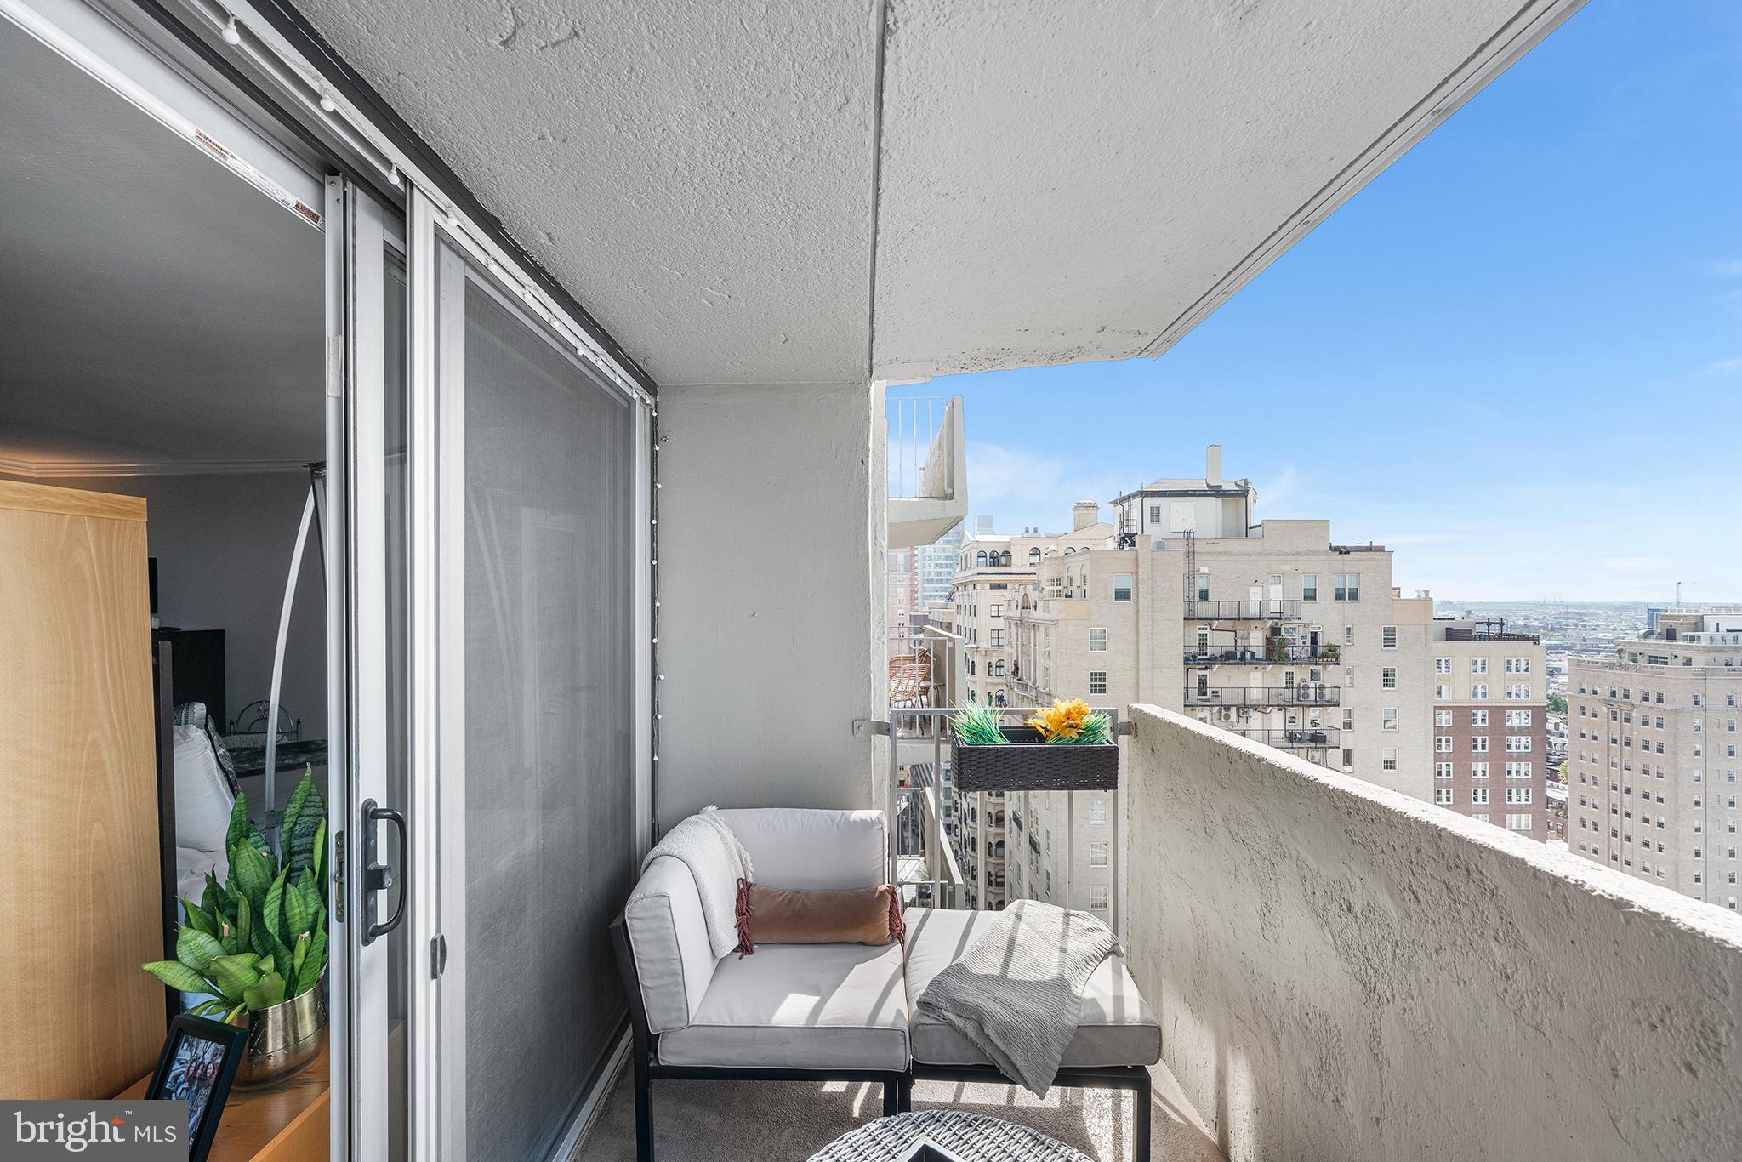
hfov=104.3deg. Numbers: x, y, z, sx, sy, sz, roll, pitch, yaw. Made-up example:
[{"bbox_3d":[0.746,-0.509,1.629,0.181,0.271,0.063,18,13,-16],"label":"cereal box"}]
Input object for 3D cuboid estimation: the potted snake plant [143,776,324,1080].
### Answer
[{"bbox_3d":[-1.275,0.710,1.405,0.320,0.640,0.340,-1,-2,45],"label":"potted snake plant"}]

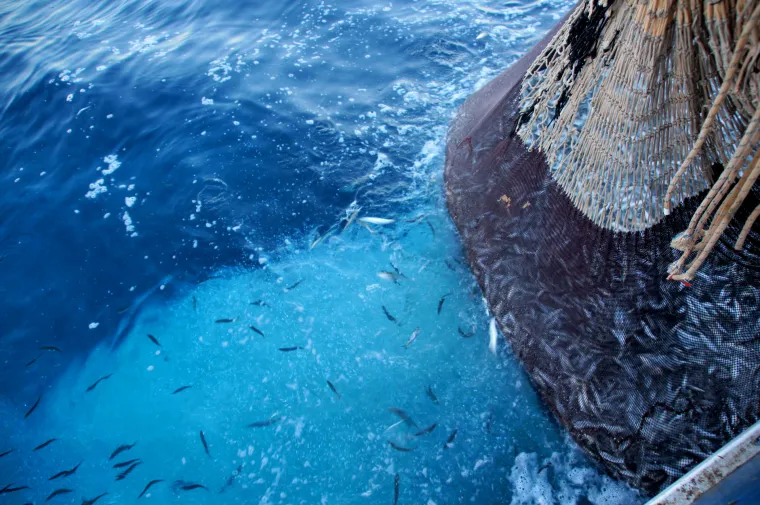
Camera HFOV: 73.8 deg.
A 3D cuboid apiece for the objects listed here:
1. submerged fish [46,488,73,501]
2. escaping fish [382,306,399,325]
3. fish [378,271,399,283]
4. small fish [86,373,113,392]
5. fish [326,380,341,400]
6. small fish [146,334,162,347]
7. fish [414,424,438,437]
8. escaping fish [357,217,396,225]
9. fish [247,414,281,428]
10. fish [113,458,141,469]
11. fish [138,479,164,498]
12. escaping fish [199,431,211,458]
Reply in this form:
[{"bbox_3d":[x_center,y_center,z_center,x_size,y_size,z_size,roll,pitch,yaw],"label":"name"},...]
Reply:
[{"bbox_3d":[-2.280,1.731,3.607,0.202,0.042,0.033,-16,44,-17],"label":"submerged fish"},{"bbox_3d":[0.067,0.393,3.145,0.025,0.036,0.189,-23,46,-24],"label":"escaping fish"},{"bbox_3d":[0.095,0.263,5.237,0.248,0.052,0.041,21,46,22],"label":"fish"},{"bbox_3d":[-1.549,0.722,2.797,0.021,0.031,0.162,29,49,29],"label":"small fish"},{"bbox_3d":[-0.247,0.747,2.738,0.021,0.031,0.162,-24,47,-25],"label":"fish"},{"bbox_3d":[-2.064,0.805,4.635,0.231,0.049,0.038,26,48,26],"label":"small fish"},{"bbox_3d":[0.233,0.908,2.583,0.165,0.031,0.021,-18,44,-19],"label":"fish"},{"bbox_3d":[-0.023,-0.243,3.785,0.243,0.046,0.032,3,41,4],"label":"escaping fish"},{"bbox_3d":[-0.607,0.892,2.663,0.190,0.036,0.025,-13,43,-15],"label":"fish"},{"bbox_3d":[-1.891,1.574,3.781,0.215,0.045,0.035,-13,44,-14],"label":"fish"},{"bbox_3d":[-1.638,1.703,3.638,0.214,0.045,0.035,-29,50,-29],"label":"fish"},{"bbox_3d":[-0.872,0.955,2.529,0.023,0.033,0.175,-22,46,-23],"label":"escaping fish"}]

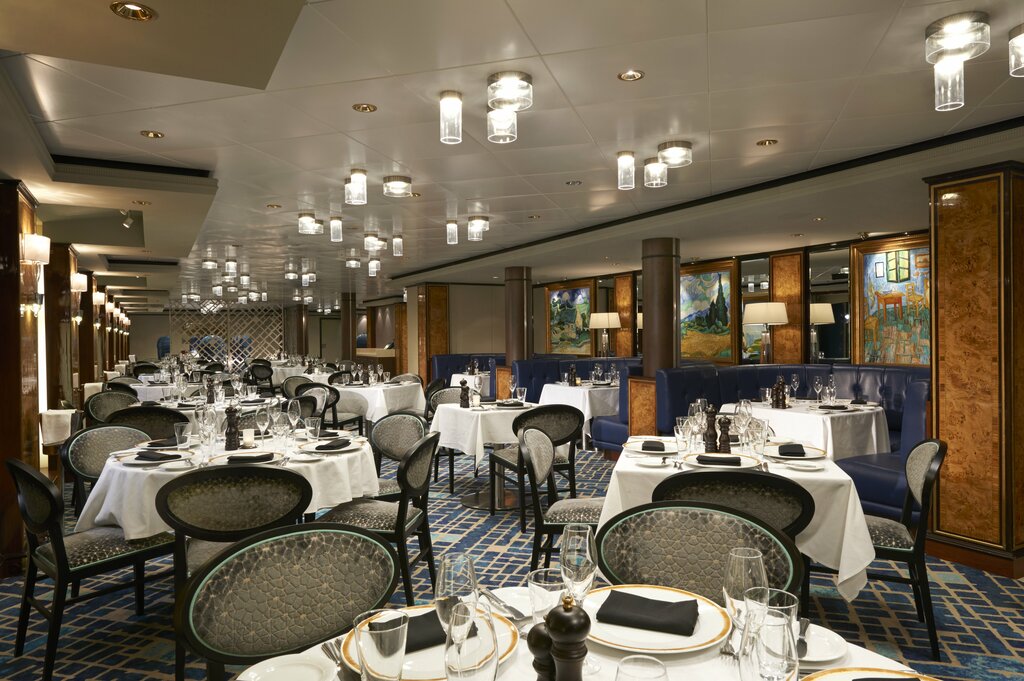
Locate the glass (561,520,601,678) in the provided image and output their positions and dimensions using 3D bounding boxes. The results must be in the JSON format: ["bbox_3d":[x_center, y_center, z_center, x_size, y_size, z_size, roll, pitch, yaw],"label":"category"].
[{"bbox_3d":[0.109,0.415,1.107,0.070,0.222,0.070,0,0,0],"label":"glass"}]

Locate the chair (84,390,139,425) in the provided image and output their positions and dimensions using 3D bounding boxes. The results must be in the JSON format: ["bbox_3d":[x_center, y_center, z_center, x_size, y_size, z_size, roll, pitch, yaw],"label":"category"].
[{"bbox_3d":[-3.373,0.860,6.047,0.570,0.840,0.560,0,0,22],"label":"chair"}]

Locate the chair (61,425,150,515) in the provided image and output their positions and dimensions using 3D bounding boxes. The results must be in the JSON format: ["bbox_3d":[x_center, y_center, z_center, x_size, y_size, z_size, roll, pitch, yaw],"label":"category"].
[{"bbox_3d":[-1.963,0.860,3.611,0.570,0.840,0.560,0,0,21],"label":"chair"}]

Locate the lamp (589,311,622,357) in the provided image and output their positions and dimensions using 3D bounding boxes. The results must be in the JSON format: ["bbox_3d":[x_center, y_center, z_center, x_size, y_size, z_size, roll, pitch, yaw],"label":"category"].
[{"bbox_3d":[1.279,-0.035,9.350,0.440,0.680,0.440,0,0,0],"label":"lamp"}]

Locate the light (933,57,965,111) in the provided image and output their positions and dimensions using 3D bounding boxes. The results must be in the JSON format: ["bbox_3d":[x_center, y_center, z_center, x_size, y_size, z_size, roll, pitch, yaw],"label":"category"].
[{"bbox_3d":[1.682,-0.993,2.620,0.098,0.205,0.098,0,0,0],"label":"light"}]

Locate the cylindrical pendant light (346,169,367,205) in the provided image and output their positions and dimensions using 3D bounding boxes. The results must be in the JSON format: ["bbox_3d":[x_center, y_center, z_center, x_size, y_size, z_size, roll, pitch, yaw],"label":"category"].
[{"bbox_3d":[-0.989,-0.993,4.410,0.100,0.205,0.100,0,0,0],"label":"cylindrical pendant light"}]

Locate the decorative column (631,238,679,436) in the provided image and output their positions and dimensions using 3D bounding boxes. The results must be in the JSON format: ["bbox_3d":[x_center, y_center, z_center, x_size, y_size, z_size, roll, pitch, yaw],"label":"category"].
[{"bbox_3d":[1.452,0.141,6.756,0.390,2.250,0.390,0,0,-29],"label":"decorative column"}]

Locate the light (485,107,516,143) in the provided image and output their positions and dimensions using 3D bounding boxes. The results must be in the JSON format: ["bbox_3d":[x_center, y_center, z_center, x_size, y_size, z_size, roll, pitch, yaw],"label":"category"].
[{"bbox_3d":[-0.044,-1.013,3.170,0.137,0.152,0.137,0,0,0],"label":"light"}]

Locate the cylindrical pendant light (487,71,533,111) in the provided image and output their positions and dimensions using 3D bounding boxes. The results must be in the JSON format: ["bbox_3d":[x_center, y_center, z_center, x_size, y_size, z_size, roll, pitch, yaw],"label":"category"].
[{"bbox_3d":[-0.006,-1.033,2.840,0.186,0.105,0.186,0,0,0],"label":"cylindrical pendant light"}]

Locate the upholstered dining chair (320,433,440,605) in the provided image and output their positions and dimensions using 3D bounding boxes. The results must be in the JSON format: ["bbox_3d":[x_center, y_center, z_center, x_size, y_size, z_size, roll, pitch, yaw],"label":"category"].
[{"bbox_3d":[-0.645,0.860,3.240,0.570,0.840,0.560,0,0,6],"label":"upholstered dining chair"}]

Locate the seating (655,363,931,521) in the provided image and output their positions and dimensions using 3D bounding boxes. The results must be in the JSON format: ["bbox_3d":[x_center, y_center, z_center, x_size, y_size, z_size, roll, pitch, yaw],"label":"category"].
[{"bbox_3d":[2.696,0.743,5.637,1.950,1.040,2.600,0,0,-29],"label":"seating"}]

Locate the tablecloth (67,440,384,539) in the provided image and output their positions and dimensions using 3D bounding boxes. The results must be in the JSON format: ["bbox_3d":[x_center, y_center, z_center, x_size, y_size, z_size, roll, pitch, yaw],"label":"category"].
[{"bbox_3d":[-1.320,0.705,3.400,1.370,0.340,1.370,0,0,-16],"label":"tablecloth"}]

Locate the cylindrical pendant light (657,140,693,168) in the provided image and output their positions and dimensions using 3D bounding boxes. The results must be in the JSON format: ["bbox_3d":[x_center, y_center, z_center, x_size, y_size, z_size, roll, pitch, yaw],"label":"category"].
[{"bbox_3d":[0.922,-1.044,3.846,0.190,0.102,0.190,0,0,0],"label":"cylindrical pendant light"}]

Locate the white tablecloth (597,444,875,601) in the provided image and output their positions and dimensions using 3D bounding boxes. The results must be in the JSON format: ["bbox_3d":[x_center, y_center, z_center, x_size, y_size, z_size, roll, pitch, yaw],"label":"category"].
[{"bbox_3d":[0.969,0.745,3.148,1.030,0.435,1.100,0,0,13],"label":"white tablecloth"}]

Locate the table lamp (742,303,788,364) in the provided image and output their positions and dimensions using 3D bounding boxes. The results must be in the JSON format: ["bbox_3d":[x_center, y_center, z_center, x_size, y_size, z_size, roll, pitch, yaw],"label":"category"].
[{"bbox_3d":[2.580,-0.040,6.930,0.440,0.680,0.440,0,0,0],"label":"table lamp"}]

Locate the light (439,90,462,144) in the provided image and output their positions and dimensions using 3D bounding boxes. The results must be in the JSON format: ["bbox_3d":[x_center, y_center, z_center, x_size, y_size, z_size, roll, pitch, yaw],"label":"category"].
[{"bbox_3d":[-0.266,-0.981,3.000,0.096,0.203,0.096,0,0,0],"label":"light"}]

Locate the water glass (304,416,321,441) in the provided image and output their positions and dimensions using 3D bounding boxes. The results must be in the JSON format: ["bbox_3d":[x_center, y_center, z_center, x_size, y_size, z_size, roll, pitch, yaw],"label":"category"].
[{"bbox_3d":[-1.084,0.484,3.720,0.088,0.114,0.088,0,0,0],"label":"water glass"}]

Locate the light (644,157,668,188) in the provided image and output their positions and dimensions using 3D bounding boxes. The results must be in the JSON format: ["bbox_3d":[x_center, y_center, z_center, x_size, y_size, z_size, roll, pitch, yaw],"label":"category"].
[{"bbox_3d":[0.877,-1.021,4.150,0.140,0.145,0.140,0,0,0],"label":"light"}]

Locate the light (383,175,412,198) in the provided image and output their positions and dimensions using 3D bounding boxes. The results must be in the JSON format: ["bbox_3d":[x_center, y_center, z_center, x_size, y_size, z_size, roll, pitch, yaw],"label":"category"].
[{"bbox_3d":[-0.763,-1.030,4.560,0.187,0.121,0.187,0,0,0],"label":"light"}]

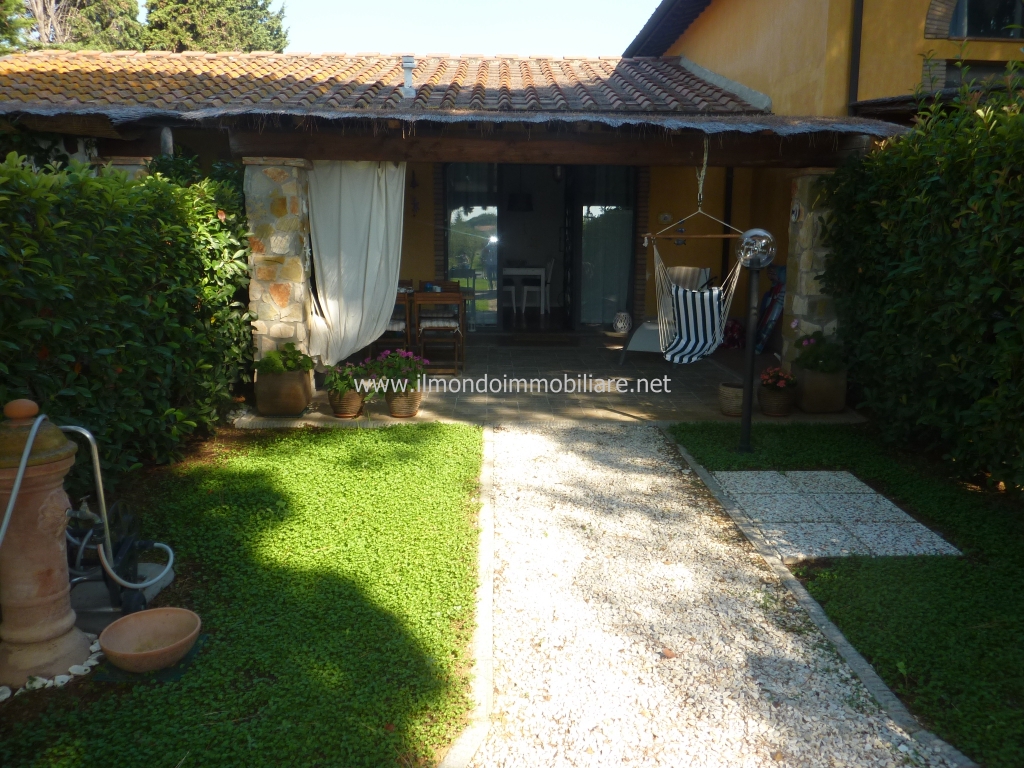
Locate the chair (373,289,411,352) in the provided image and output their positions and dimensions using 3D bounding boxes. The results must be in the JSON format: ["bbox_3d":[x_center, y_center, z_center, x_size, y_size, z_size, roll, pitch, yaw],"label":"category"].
[{"bbox_3d":[-1.266,-0.507,7.562,0.460,0.860,0.540,0,11,-1],"label":"chair"}]

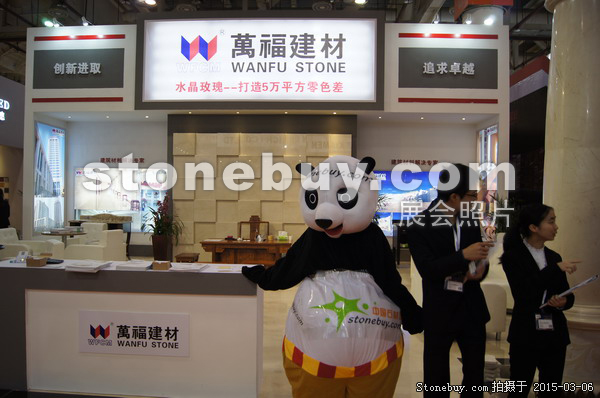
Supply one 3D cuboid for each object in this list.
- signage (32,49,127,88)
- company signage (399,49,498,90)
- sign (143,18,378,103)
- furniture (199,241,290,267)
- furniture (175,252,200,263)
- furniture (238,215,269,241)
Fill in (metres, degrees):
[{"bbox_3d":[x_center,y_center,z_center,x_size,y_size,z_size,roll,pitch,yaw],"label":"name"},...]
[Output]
[{"bbox_3d":[-4.879,-2.874,9.899,2.035,0.870,0.080,1,0,2],"label":"signage"},{"bbox_3d":[3.153,-2.793,9.586,2.087,0.862,0.080,1,0,2],"label":"company signage"},{"bbox_3d":[-0.875,-2.977,9.663,5.033,1.768,0.160,1,0,2],"label":"sign"},{"bbox_3d":[-0.906,1.148,8.051,1.575,0.760,0.720,1,0,2],"label":"furniture"},{"bbox_3d":[-2.032,1.284,8.285,0.418,0.460,0.400,1,0,2],"label":"furniture"},{"bbox_3d":[-0.923,0.943,8.672,0.608,1.170,0.520,1,0,2],"label":"furniture"}]

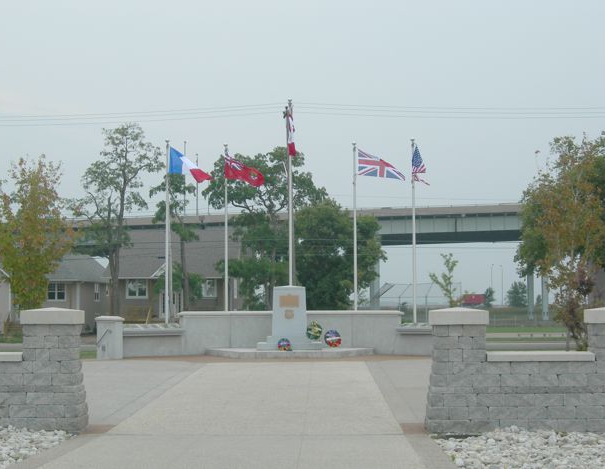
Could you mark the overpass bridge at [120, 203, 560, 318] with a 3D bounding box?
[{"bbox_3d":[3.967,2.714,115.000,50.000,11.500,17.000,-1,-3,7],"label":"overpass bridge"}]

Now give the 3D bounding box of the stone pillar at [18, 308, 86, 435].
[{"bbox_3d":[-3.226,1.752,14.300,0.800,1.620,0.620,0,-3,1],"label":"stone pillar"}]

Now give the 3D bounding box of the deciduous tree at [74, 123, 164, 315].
[{"bbox_3d":[-8.306,-0.318,50.000,4.100,9.700,3.900,0,-3,0],"label":"deciduous tree"}]

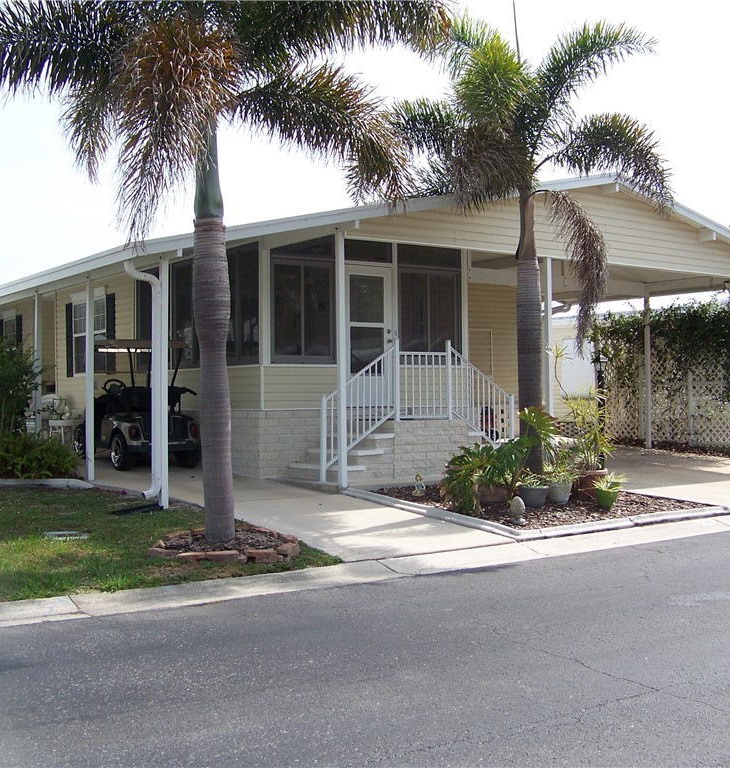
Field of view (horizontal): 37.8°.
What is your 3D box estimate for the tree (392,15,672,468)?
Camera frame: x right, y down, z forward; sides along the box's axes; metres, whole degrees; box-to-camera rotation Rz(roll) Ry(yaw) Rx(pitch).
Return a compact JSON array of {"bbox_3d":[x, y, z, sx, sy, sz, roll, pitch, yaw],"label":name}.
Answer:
[{"bbox_3d":[2.000,-1.550,12.800,3.400,5.650,3.300,-1,-1,11],"label":"tree"}]

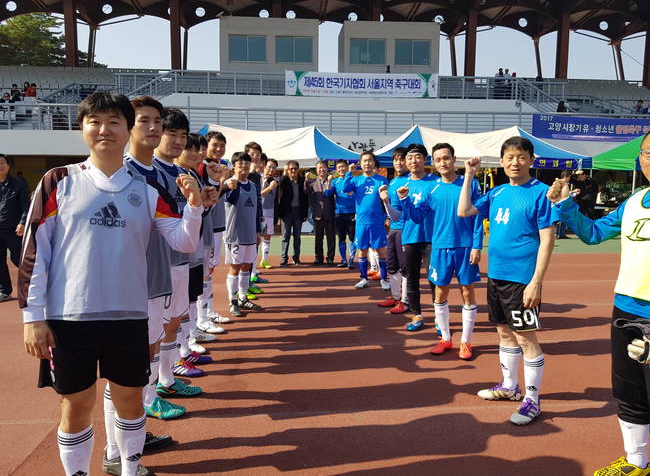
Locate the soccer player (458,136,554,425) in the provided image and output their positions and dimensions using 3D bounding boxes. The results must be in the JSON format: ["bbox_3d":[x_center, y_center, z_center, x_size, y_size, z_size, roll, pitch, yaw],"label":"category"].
[{"bbox_3d":[1.132,0.231,2.996,0.460,1.680,0.570,-5,8,-37],"label":"soccer player"}]

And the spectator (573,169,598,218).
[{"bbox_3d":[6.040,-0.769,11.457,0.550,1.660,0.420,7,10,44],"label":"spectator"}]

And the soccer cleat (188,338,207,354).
[{"bbox_3d":[-1.095,0.891,4.062,0.280,0.110,0.100,5,8,34],"label":"soccer cleat"}]

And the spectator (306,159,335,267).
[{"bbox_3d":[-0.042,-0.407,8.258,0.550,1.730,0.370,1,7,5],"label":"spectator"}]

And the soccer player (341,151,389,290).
[{"bbox_3d":[0.560,-0.225,6.437,0.620,1.790,0.420,2,7,11],"label":"soccer player"}]

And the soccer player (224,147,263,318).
[{"bbox_3d":[-0.896,-0.043,5.271,0.490,1.720,0.420,-4,9,-30],"label":"soccer player"}]

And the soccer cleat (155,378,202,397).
[{"bbox_3d":[-0.970,0.983,3.249,0.295,0.115,0.100,0,7,-2],"label":"soccer cleat"}]

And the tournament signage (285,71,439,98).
[{"bbox_3d":[1.619,-6.716,21.369,6.950,1.100,0.040,0,7,-4],"label":"tournament signage"}]

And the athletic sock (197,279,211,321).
[{"bbox_3d":[-1.172,0.608,4.710,0.135,0.410,0.120,3,8,24],"label":"athletic sock"}]

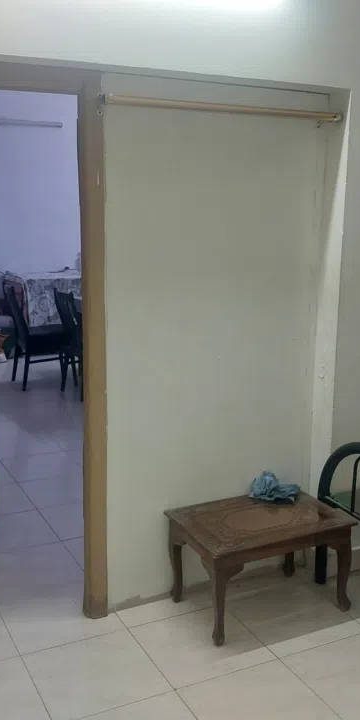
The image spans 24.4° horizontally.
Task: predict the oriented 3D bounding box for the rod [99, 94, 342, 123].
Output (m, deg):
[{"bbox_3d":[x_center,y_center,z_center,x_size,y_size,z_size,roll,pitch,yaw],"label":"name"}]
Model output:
[{"bbox_3d":[0.194,-0.943,3.127,1.010,0.035,0.035,-4,14,-26],"label":"rod"}]

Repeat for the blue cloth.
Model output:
[{"bbox_3d":[0.415,0.553,3.613,0.200,0.113,0.148,-6,15,-26],"label":"blue cloth"}]

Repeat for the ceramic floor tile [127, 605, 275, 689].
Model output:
[{"bbox_3d":[0.080,1.104,3.221,0.435,0.010,0.439,-6,15,-26],"label":"ceramic floor tile"}]

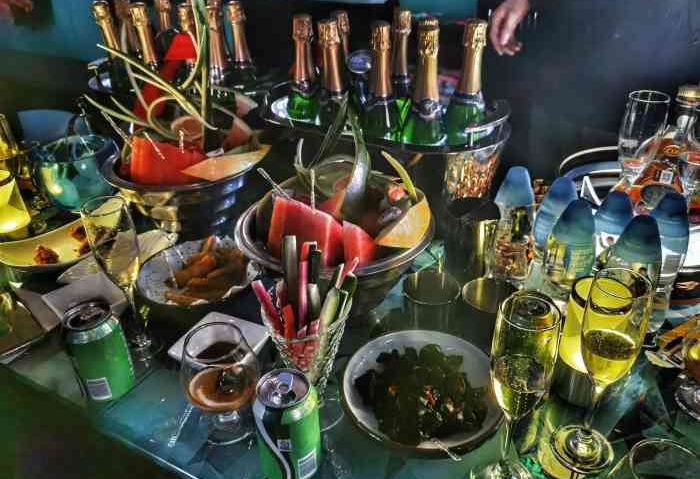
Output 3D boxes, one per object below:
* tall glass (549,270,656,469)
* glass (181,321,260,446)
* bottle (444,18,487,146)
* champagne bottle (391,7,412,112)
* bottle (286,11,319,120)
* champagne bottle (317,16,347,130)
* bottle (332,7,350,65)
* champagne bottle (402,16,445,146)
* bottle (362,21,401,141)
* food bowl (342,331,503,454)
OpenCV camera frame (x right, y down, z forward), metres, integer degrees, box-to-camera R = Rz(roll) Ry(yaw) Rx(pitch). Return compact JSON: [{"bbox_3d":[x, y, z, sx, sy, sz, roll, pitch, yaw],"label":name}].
[{"bbox_3d":[0.261,0.142,0.566,0.064,0.222,0.064,-2,29,0],"label":"tall glass"},{"bbox_3d":[-0.150,0.168,0.632,0.085,0.121,0.085,-1,30,0],"label":"glass"},{"bbox_3d":[0.217,-0.236,1.006,0.088,0.316,0.088,-1,29,-1],"label":"bottle"},{"bbox_3d":[0.104,-0.291,1.096,0.088,0.316,0.088,-2,29,0],"label":"champagne bottle"},{"bbox_3d":[-0.090,-0.299,1.144,0.088,0.315,0.088,-1,30,0],"label":"bottle"},{"bbox_3d":[-0.025,-0.268,1.094,0.088,0.315,0.088,-6,30,0],"label":"champagne bottle"},{"bbox_3d":[-0.003,-0.337,1.214,0.088,0.315,0.088,-6,30,0],"label":"bottle"},{"bbox_3d":[0.136,-0.228,0.981,0.088,0.316,0.088,-2,29,0],"label":"champagne bottle"},{"bbox_3d":[0.065,-0.259,1.079,0.088,0.315,0.088,-3,30,0],"label":"bottle"},{"bbox_3d":[0.088,0.191,0.656,0.190,0.053,0.190,0,30,0],"label":"food bowl"}]

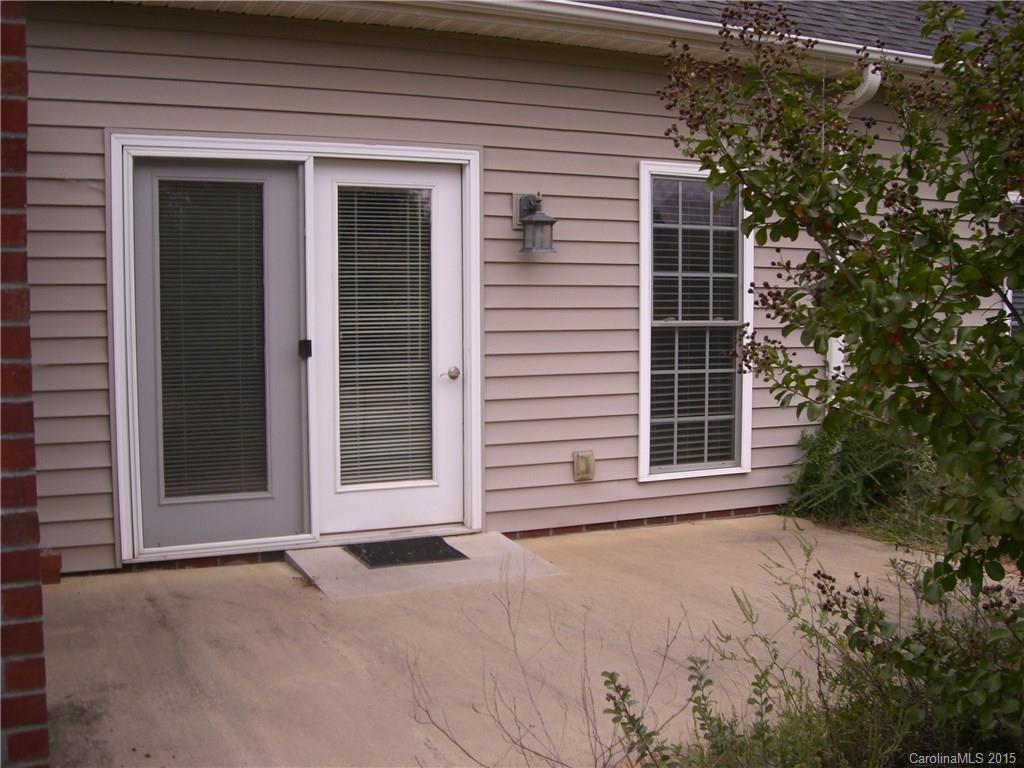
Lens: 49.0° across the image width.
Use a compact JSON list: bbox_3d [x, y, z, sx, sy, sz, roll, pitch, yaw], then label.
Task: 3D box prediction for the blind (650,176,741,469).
[{"bbox_3d":[1.136,-0.365,6.929,0.667,1.792,0.055,-2,5,-25],"label":"blind"}]

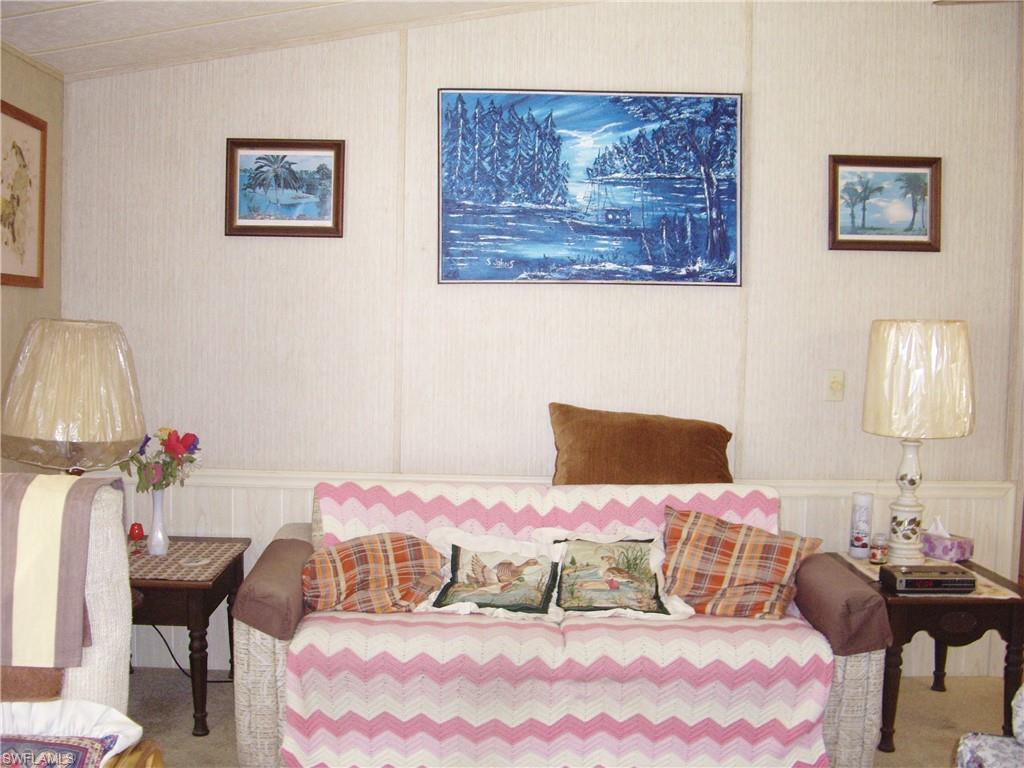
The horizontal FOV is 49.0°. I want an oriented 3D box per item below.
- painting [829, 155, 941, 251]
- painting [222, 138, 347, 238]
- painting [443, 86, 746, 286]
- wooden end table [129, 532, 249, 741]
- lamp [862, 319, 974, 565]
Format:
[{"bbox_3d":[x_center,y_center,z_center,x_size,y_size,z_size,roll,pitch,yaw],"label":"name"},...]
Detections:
[{"bbox_3d":[1.322,-0.638,3.981,0.400,0.336,0.025,1,3,-1],"label":"painting"},{"bbox_3d":[-0.797,-0.689,3.946,0.413,0.344,0.025,1,3,-1],"label":"painting"},{"bbox_3d":[0.275,-0.690,3.962,1.062,0.683,0.030,1,3,-1],"label":"painting"},{"bbox_3d":[-1.136,0.800,3.679,0.450,0.475,0.660,1,3,-4],"label":"wooden end table"},{"bbox_3d":[1.377,0.195,3.817,0.375,0.815,0.375,1,3,-1],"label":"lamp"}]

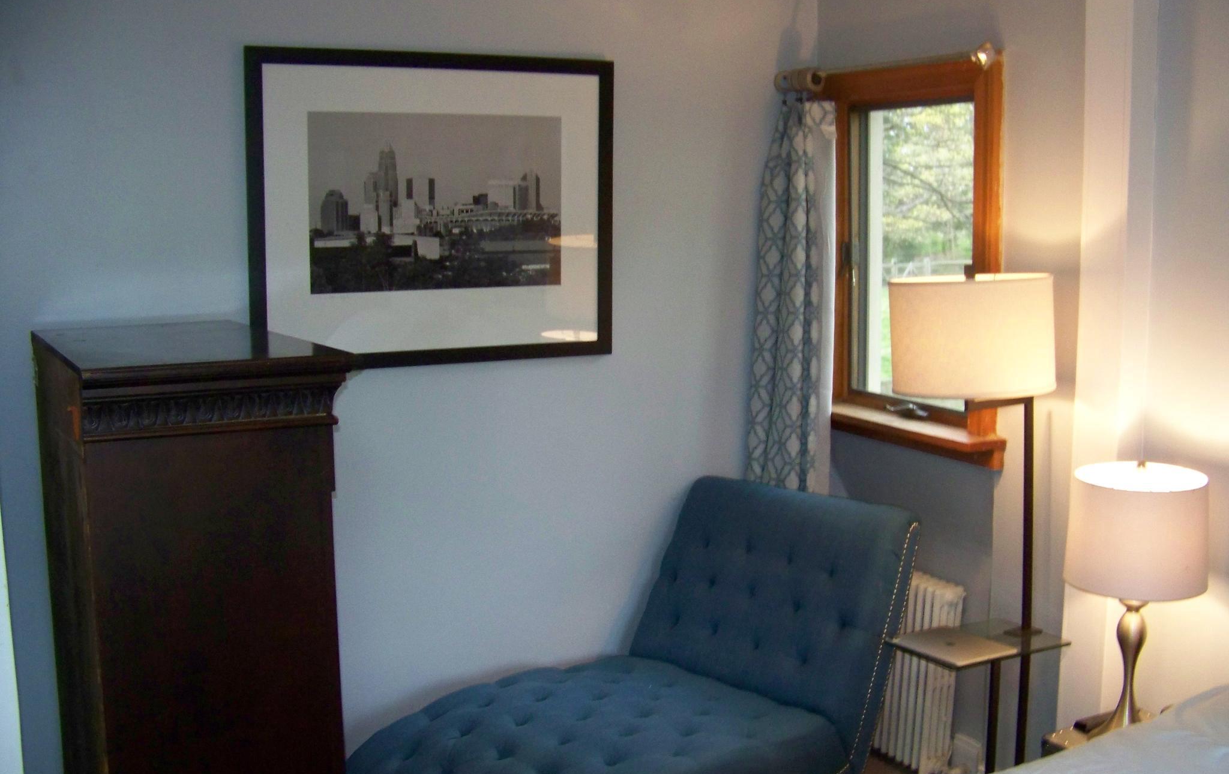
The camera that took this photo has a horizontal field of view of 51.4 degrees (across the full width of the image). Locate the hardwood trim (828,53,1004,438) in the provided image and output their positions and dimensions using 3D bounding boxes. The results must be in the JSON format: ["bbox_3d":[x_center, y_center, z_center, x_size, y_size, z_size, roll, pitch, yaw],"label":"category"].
[{"bbox_3d":[0.841,-0.381,3.829,0.150,1.135,0.855,-4,9,-25],"label":"hardwood trim"}]

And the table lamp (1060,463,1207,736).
[{"bbox_3d":[1.159,0.483,2.852,0.320,0.645,0.320,-4,9,-25],"label":"table lamp"}]

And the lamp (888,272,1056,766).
[{"bbox_3d":[0.898,0.443,3.252,0.420,1.495,0.420,-4,9,-25],"label":"lamp"}]

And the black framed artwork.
[{"bbox_3d":[-0.491,-0.507,3.706,1.098,0.893,0.030,-4,9,-25],"label":"black framed artwork"}]

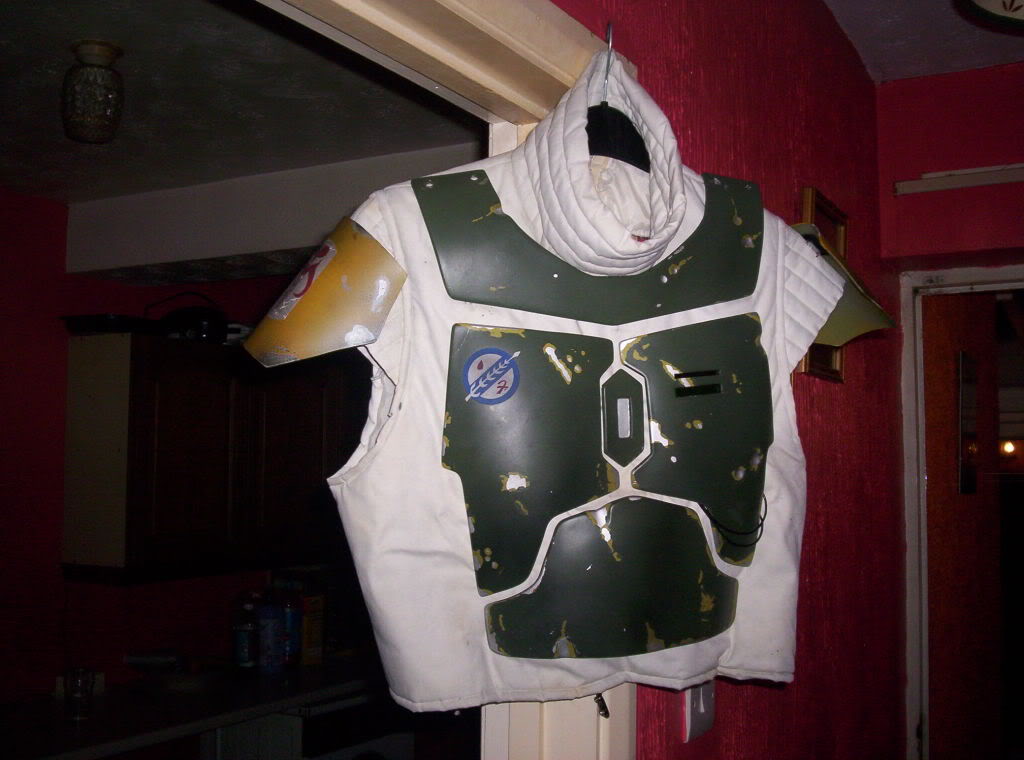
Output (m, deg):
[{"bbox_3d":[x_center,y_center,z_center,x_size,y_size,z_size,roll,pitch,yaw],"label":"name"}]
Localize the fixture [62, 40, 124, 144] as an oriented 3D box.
[{"bbox_3d":[-0.798,-0.546,2.080,0.116,0.168,0.116,2,-4,-21],"label":"fixture"}]

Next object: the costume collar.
[{"bbox_3d":[0.083,-0.202,0.995,0.160,0.210,0.150,1,-4,0],"label":"costume collar"}]

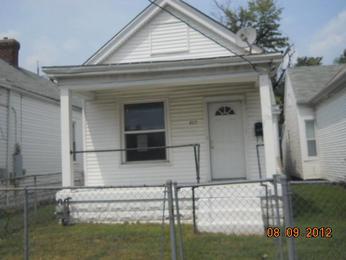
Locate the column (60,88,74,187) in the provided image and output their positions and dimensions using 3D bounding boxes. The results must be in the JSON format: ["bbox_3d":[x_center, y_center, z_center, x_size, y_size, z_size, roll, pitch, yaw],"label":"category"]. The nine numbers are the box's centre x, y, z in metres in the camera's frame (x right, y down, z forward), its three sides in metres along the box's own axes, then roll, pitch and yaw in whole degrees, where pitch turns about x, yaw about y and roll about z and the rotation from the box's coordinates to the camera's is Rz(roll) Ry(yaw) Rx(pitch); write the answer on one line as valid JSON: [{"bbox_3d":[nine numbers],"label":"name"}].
[{"bbox_3d":[-2.554,0.240,8.980,0.200,2.420,0.200,-4,-5,9],"label":"column"}]

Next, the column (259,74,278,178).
[{"bbox_3d":[2.106,-0.037,8.248,0.200,2.400,0.200,-4,-5,9],"label":"column"}]

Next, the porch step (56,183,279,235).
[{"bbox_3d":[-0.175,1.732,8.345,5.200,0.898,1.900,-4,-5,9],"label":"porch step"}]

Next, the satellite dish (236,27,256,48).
[{"bbox_3d":[1.715,-2.149,8.600,0.510,0.510,0.300,-7,-6,39],"label":"satellite dish"}]

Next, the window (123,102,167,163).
[{"bbox_3d":[-0.758,0.041,9.975,1.110,1.570,0.100,-4,-5,9],"label":"window"}]

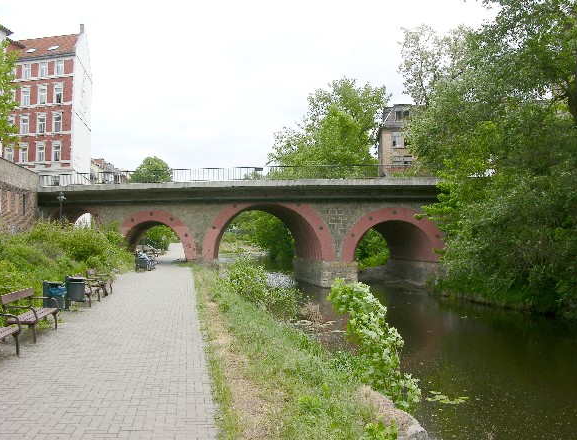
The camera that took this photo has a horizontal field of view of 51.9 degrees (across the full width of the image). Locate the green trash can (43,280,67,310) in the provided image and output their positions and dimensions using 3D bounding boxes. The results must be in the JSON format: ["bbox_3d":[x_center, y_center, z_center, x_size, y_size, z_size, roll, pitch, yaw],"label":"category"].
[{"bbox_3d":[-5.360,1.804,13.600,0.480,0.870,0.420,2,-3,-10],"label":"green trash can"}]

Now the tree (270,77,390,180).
[{"bbox_3d":[4.600,-5.000,70.000,14.500,20.000,13.500,1,-3,0],"label":"tree"}]

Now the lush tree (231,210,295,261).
[{"bbox_3d":[-2.700,1.200,80.000,11.000,9.000,10.000,1,-3,0],"label":"lush tree"}]

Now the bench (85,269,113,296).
[{"bbox_3d":[-6.420,2.100,20.300,0.640,0.840,1.750,2,-3,-10],"label":"bench"}]

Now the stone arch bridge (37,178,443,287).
[{"bbox_3d":[-3.100,1.050,51.000,33.500,8.100,12.000,1,-3,10],"label":"stone arch bridge"}]

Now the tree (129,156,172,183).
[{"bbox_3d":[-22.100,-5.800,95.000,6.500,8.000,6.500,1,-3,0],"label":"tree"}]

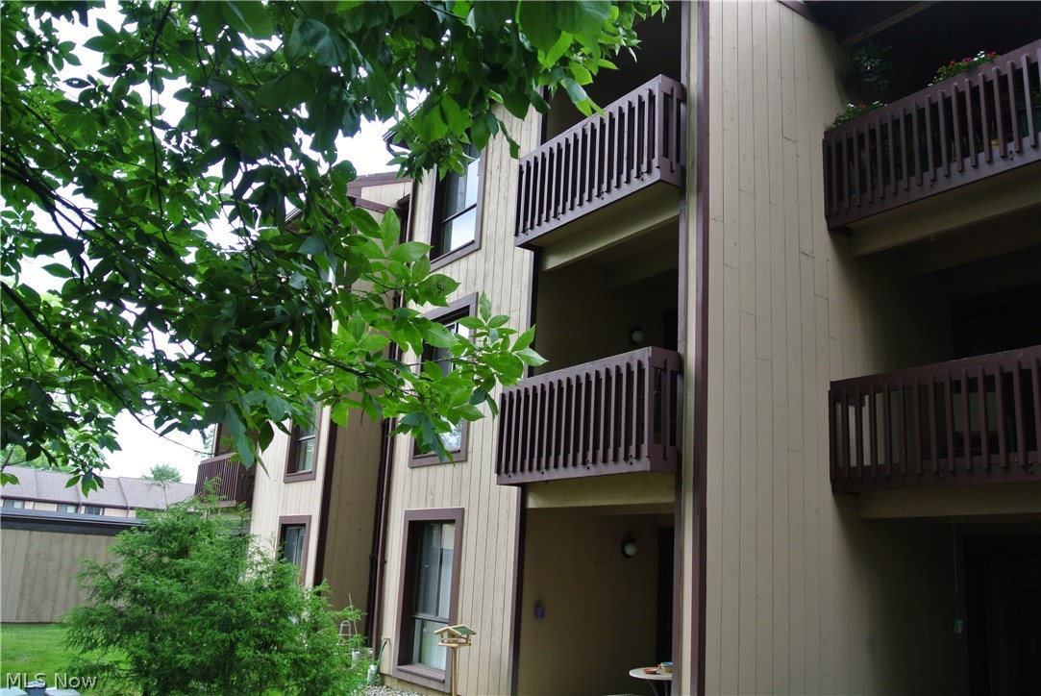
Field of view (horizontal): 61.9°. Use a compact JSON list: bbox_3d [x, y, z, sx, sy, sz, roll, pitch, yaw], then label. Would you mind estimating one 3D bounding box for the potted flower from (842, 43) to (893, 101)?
[{"bbox_3d":[3.772,-3.014,9.437,0.560,0.690,0.560,13,-18,-34],"label":"potted flower"}]

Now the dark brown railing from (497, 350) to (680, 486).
[{"bbox_3d":[0.579,0.762,8.704,0.360,1.123,2.374,13,-18,-34],"label":"dark brown railing"}]

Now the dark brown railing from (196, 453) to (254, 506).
[{"bbox_3d":[-6.118,2.799,17.951,0.355,1.102,2.514,13,-18,-34],"label":"dark brown railing"}]

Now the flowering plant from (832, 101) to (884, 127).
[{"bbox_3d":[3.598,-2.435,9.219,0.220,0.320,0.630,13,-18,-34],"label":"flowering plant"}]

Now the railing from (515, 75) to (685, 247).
[{"bbox_3d":[0.778,-1.890,9.336,0.360,1.145,2.380,13,-18,-34],"label":"railing"}]

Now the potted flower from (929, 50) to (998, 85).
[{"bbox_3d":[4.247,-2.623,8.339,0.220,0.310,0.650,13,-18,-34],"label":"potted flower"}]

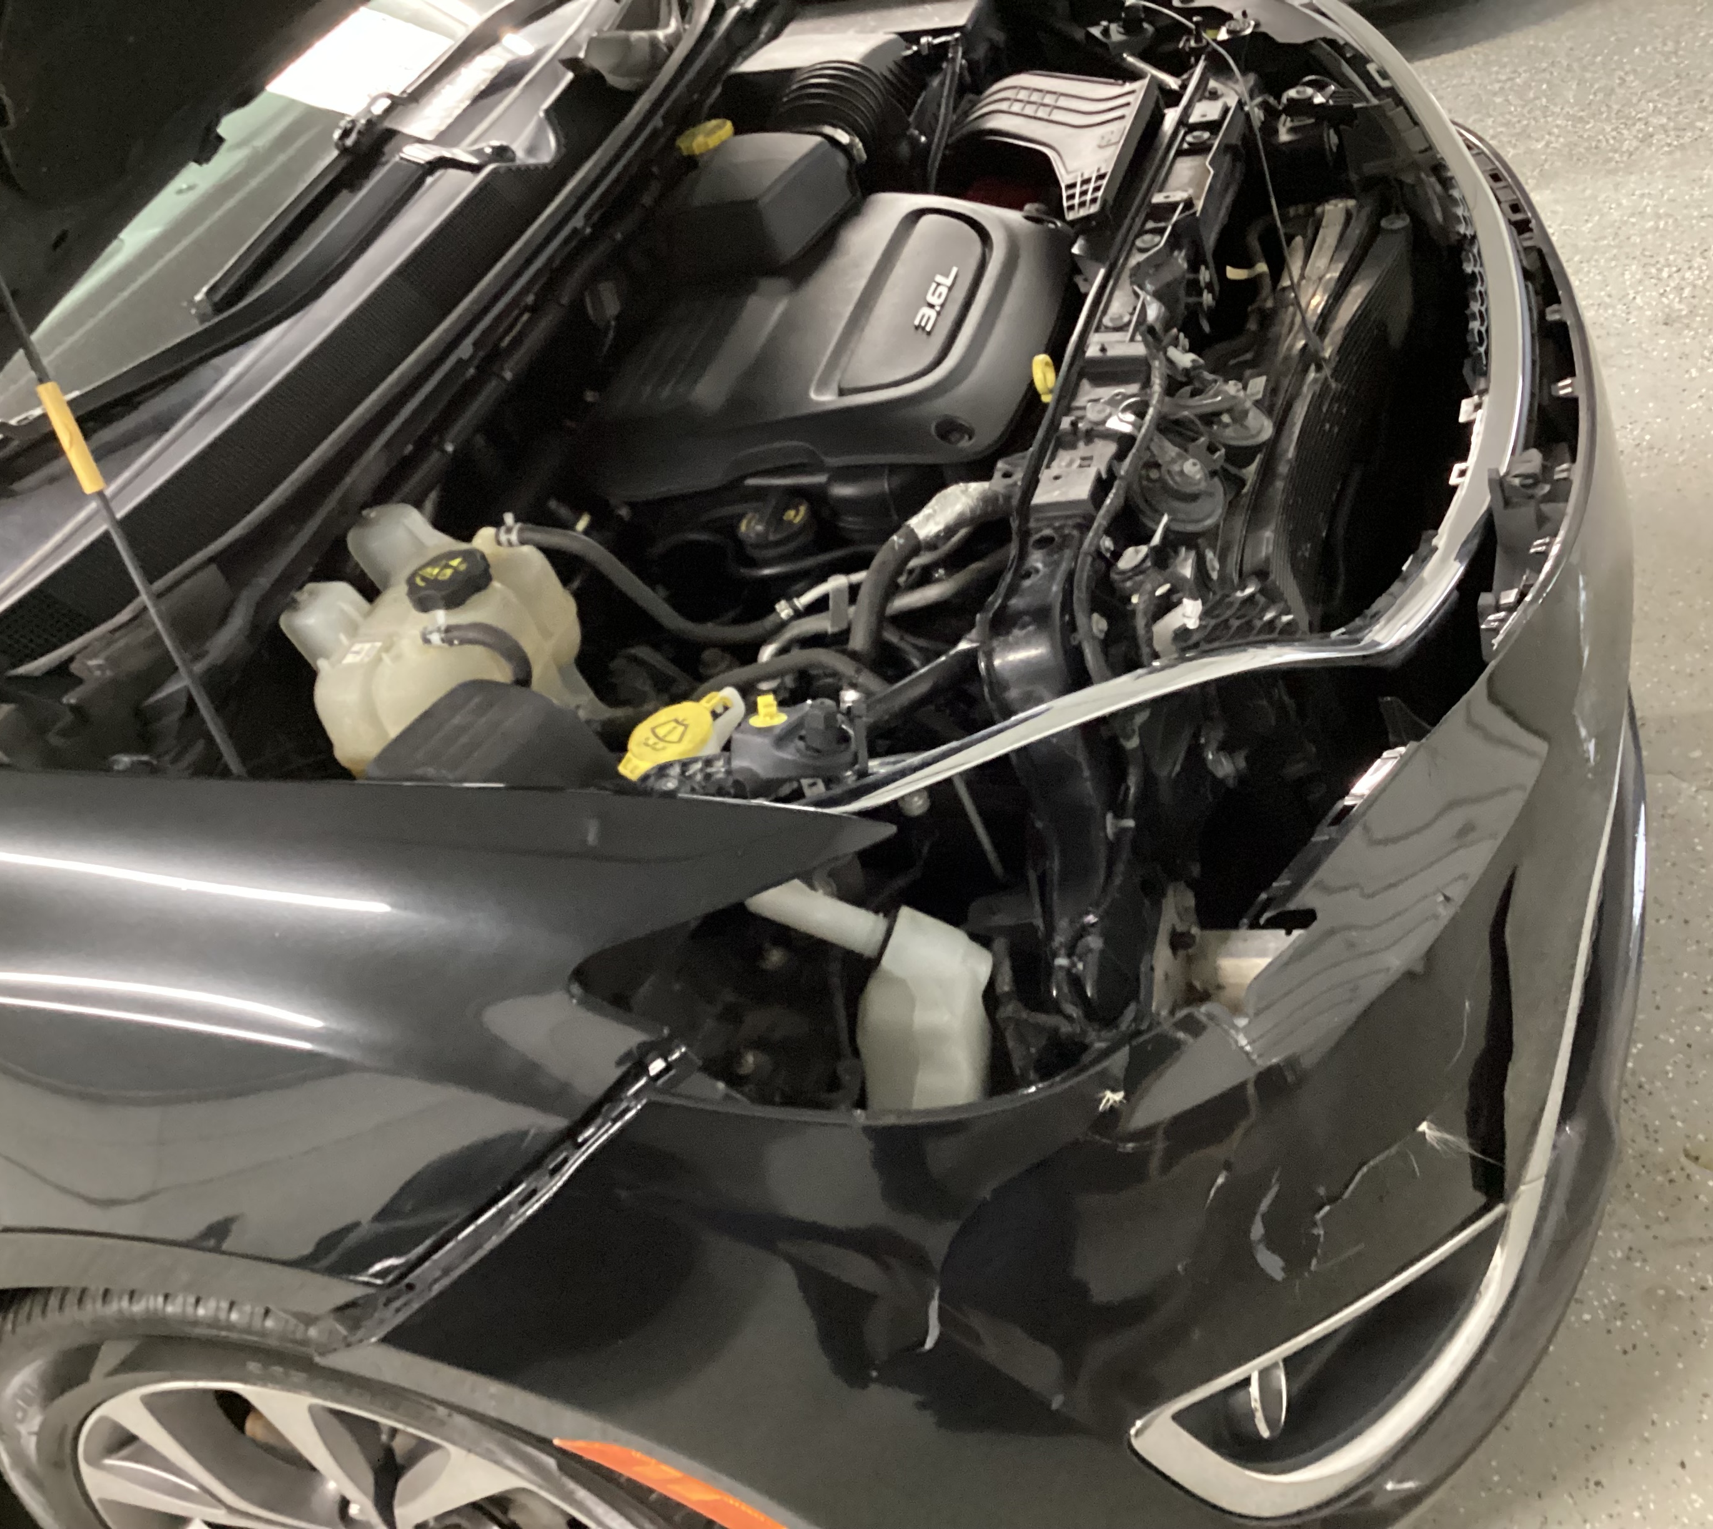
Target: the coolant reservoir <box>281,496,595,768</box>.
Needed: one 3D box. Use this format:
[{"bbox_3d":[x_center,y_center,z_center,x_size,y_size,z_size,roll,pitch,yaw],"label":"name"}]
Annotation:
[{"bbox_3d":[-0.296,-0.078,1.272,0.195,0.175,0.200,2,39,15],"label":"coolant reservoir"}]

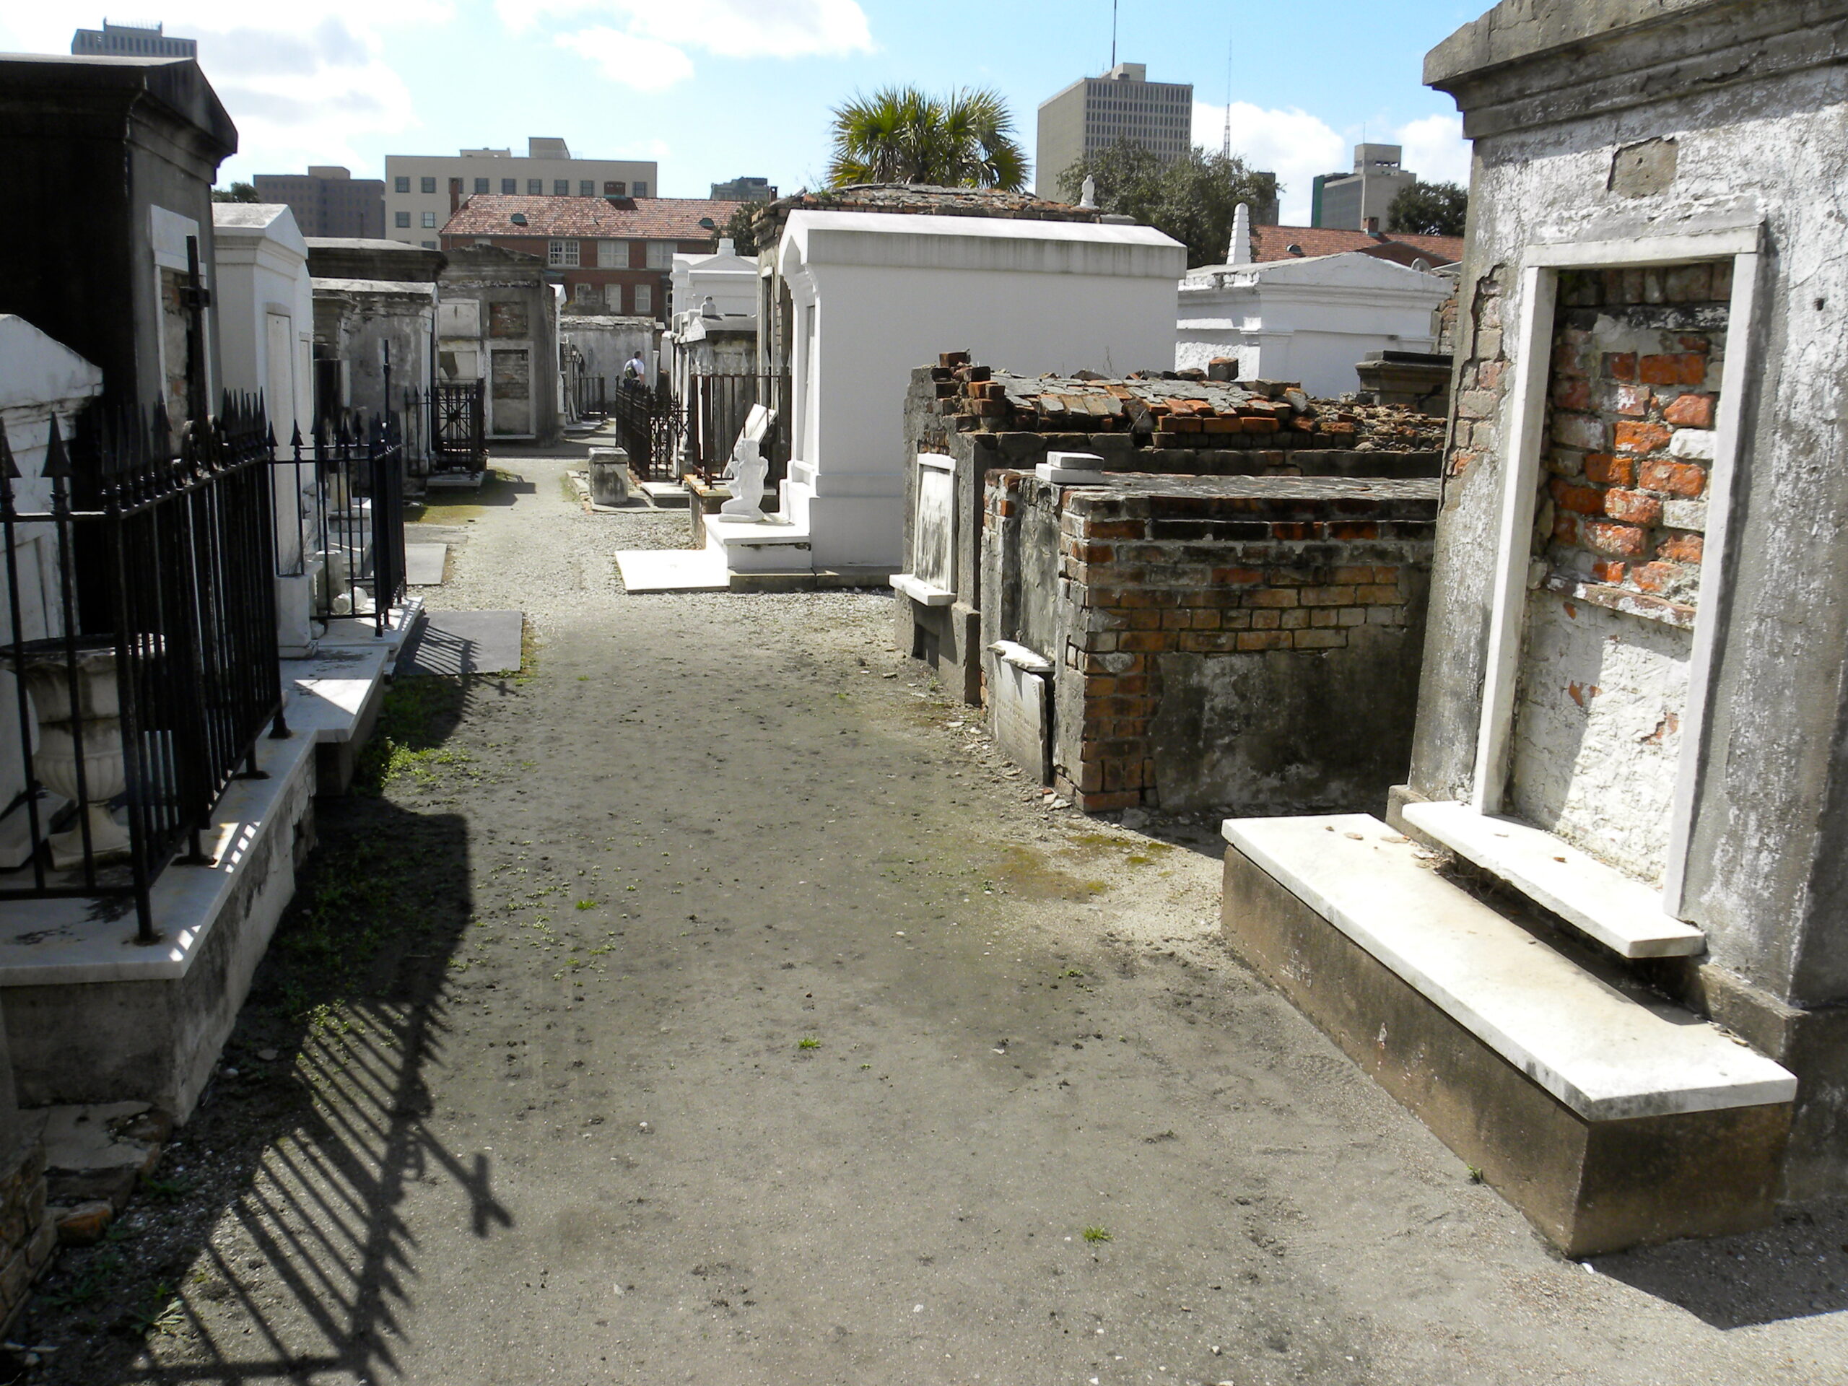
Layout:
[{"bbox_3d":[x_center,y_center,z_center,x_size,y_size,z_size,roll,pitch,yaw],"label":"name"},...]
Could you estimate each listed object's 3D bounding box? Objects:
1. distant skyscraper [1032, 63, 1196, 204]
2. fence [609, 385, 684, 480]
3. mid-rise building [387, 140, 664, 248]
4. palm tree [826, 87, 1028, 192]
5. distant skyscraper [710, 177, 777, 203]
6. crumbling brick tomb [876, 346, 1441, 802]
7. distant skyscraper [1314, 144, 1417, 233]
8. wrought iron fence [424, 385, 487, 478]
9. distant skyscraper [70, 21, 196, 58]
[{"bbox_3d":[67.603,-173.273,516.746,38.700,104.000,60.000,-1,14,-11],"label":"distant skyscraper"},{"bbox_3d":[-3.713,-3.552,18.461,0.500,1.130,5.000,-2,14,-15],"label":"fence"},{"bbox_3d":[-61.444,-69.375,220.337,37.900,33.000,36.000,-1,14,-11],"label":"mid-rise building"},{"bbox_3d":[0.022,-6.840,23.094,3.100,5.800,3.100,1,13,0],"label":"palm tree"},{"bbox_3d":[-77.684,-176.569,582.137,22.100,73.000,22.000,-1,14,-11],"label":"distant skyscraper"},{"bbox_3d":[1.455,-0.763,6.808,2.750,1.600,3.440,-1,14,-11],"label":"crumbling brick tomb"},{"bbox_3d":[148.312,-148.873,485.442,24.000,75.000,38.000,-1,14,-11],"label":"distant skyscraper"},{"bbox_3d":[-5.760,-3.273,17.118,0.560,1.150,2.000,-2,14,-15],"label":"wrought iron fence"},{"bbox_3d":[-347.080,-224.222,622.074,44.400,134.000,41.000,-7,16,-33],"label":"distant skyscraper"}]

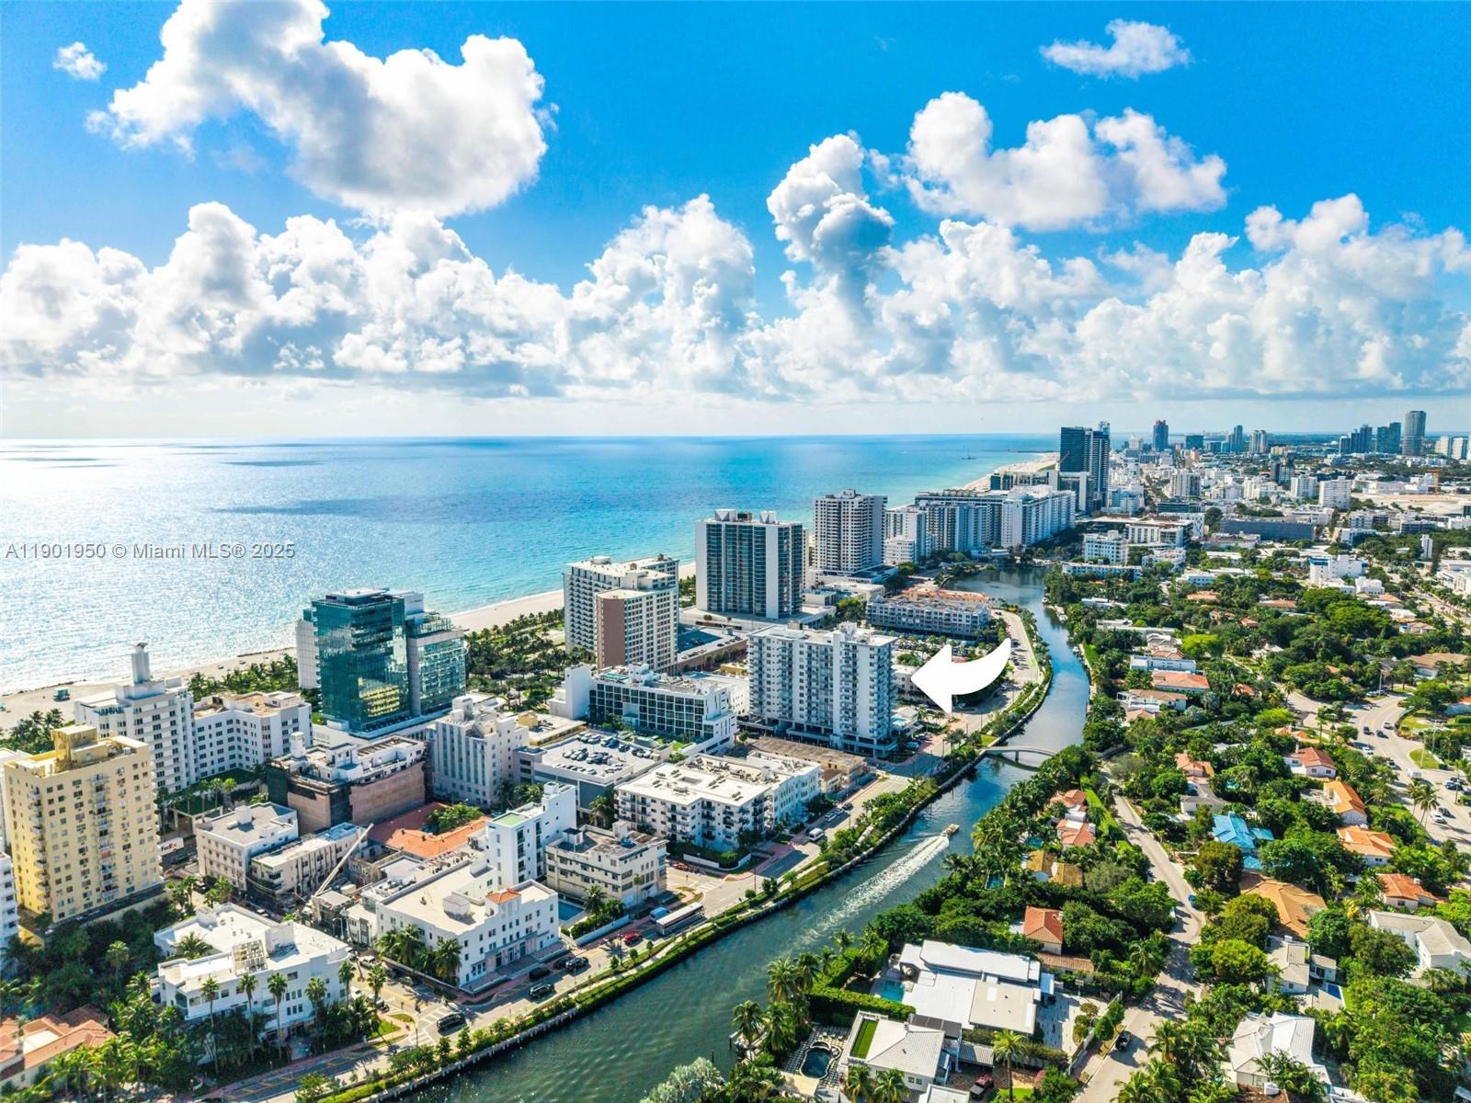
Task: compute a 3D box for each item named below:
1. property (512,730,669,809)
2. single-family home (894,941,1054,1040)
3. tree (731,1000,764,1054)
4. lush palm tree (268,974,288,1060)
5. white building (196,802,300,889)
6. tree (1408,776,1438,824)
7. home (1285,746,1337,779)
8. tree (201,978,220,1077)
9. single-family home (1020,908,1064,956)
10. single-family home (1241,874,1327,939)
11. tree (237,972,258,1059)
[{"bbox_3d":[-44.550,70.940,325.540,41.620,13.000,35.610,4,8,31],"label":"property"},{"bbox_3d":[46.850,87.260,201.710,27.000,6.800,22.500,2,7,20],"label":"single-family home"},{"bbox_3d":[2.550,87.490,187.620,5.600,10.000,5.600,0,7,0],"label":"tree"},{"bbox_3d":[-86.390,87.420,192.250,4.100,17.500,4.100,7,10,45],"label":"lush palm tree"},{"bbox_3d":[-130.030,79.560,274.870,20.190,14.000,17.320,4,8,34],"label":"white building"},{"bbox_3d":[199.250,72.460,294.990,7.200,12.800,7.200,0,7,0],"label":"tree"},{"bbox_3d":[200.150,72.790,356.870,13.500,5.800,20.000,2,7,19],"label":"home"},{"bbox_3d":[-92.660,84.510,181.000,3.600,18.200,3.600,0,7,0],"label":"tree"},{"bbox_3d":[66.780,84.230,223.930,8.800,7.300,13.500,2,7,16],"label":"single-family home"},{"bbox_3d":[131.770,86.390,243.580,15.500,6.000,26.500,1,7,12],"label":"single-family home"},{"bbox_3d":[-90.020,85.680,188.240,3.900,16.590,3.900,0,7,0],"label":"tree"}]

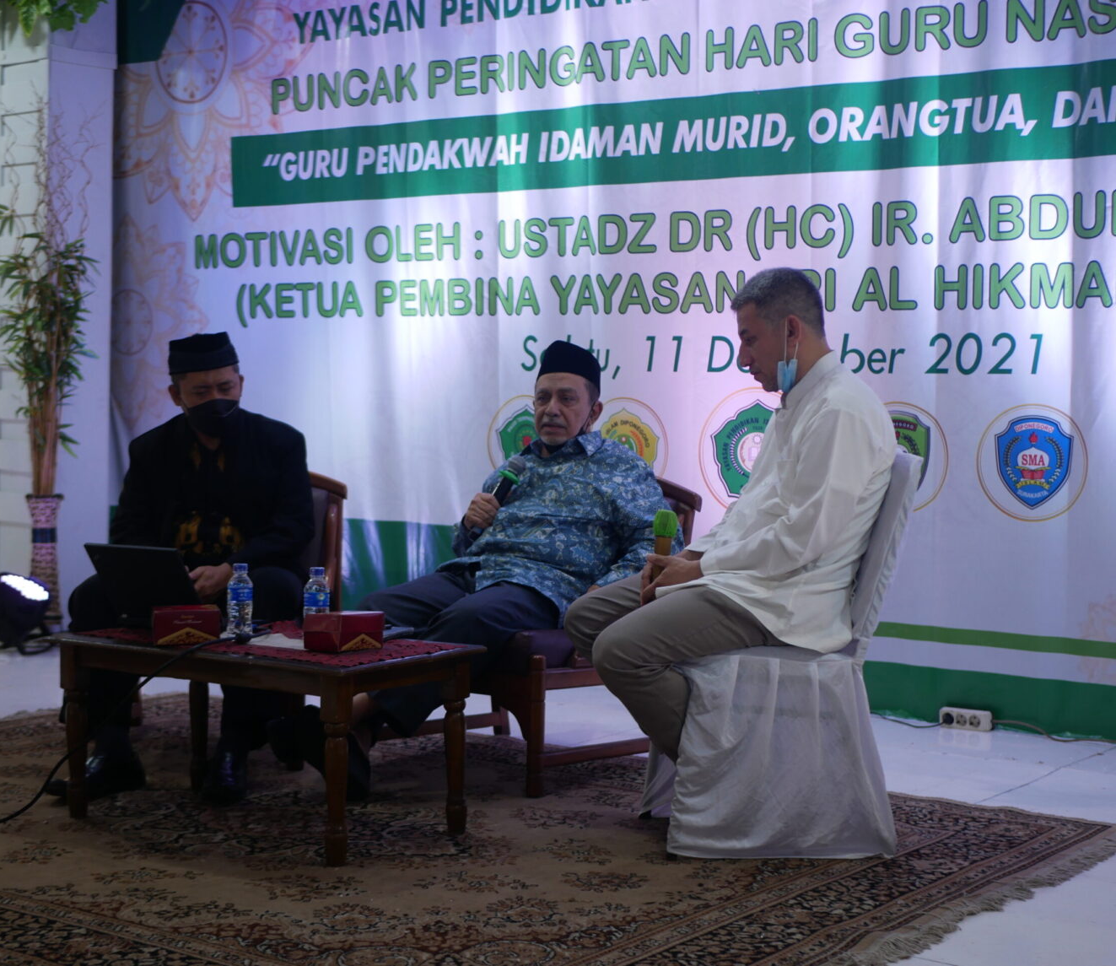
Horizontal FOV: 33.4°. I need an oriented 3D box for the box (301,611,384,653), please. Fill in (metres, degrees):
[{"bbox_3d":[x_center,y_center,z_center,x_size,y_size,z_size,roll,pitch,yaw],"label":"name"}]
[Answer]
[{"bbox_3d":[-0.502,0.345,4.390,0.115,0.084,0.140,3,5,40],"label":"box"}]

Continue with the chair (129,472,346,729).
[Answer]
[{"bbox_3d":[-1.000,0.361,5.407,0.670,0.800,0.670,1,4,6],"label":"chair"}]

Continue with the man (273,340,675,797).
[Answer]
[{"bbox_3d":[-0.233,0.200,4.999,0.740,1.180,0.930,4,5,43],"label":"man"}]

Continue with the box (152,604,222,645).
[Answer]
[{"bbox_3d":[-0.899,0.337,4.485,0.150,0.084,0.115,-1,4,-16],"label":"box"}]

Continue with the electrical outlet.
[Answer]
[{"bbox_3d":[1.254,0.722,5.675,0.167,0.064,0.040,3,4,34],"label":"electrical outlet"}]

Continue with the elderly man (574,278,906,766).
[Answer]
[{"bbox_3d":[0.399,0.168,4.339,0.770,1.330,0.530,0,4,-6],"label":"elderly man"}]

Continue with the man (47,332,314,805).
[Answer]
[{"bbox_3d":[-0.991,0.183,5.051,0.610,1.200,0.800,1,4,6],"label":"man"}]

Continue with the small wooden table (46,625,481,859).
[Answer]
[{"bbox_3d":[-0.706,0.600,4.491,0.920,0.440,0.485,3,4,34],"label":"small wooden table"}]

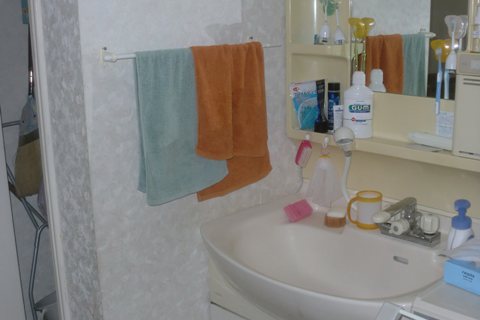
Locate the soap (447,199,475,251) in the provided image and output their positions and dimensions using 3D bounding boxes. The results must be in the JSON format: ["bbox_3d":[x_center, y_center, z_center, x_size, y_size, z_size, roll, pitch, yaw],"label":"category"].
[{"bbox_3d":[0.565,0.169,1.644,0.070,0.135,0.072,7,16,32],"label":"soap"}]

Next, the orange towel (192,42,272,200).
[{"bbox_3d":[-0.013,-0.120,1.915,0.315,0.445,0.070,-13,18,-41],"label":"orange towel"}]

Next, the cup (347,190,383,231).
[{"bbox_3d":[0.358,0.144,1.865,0.104,0.094,0.077,1,14,11],"label":"cup"}]

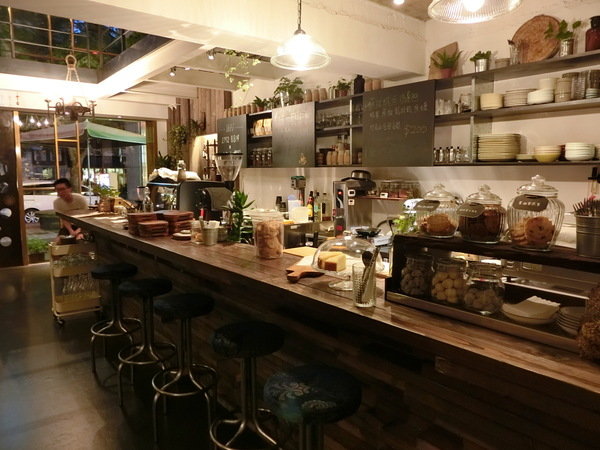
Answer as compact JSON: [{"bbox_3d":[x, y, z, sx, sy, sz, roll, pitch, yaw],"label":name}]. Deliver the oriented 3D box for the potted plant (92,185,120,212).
[{"bbox_3d":[-2.330,-0.317,5.218,0.280,0.317,0.300,-6,9,-39],"label":"potted plant"}]

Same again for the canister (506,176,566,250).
[{"bbox_3d":[0.720,-0.041,1.319,0.153,0.221,0.153,-6,9,-39],"label":"canister"}]

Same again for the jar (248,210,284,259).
[{"bbox_3d":[-0.189,0.050,2.394,0.172,0.250,0.172,0,7,0],"label":"jar"}]

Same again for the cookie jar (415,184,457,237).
[{"bbox_3d":[0.516,-0.056,1.608,0.148,0.194,0.148,0,7,0],"label":"cookie jar"}]

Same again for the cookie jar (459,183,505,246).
[{"bbox_3d":[0.619,-0.041,1.459,0.148,0.188,0.148,0,7,0],"label":"cookie jar"}]

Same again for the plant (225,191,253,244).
[{"bbox_3d":[-0.423,-0.065,3.029,0.190,0.335,0.190,0,7,0],"label":"plant"}]

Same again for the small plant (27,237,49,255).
[{"bbox_3d":[-4.574,0.375,7.550,0.320,0.340,0.340,-6,9,-39],"label":"small plant"}]

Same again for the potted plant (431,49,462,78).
[{"bbox_3d":[1.021,-1.095,2.995,0.200,0.210,0.215,-6,9,-39],"label":"potted plant"}]

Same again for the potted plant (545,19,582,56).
[{"bbox_3d":[1.525,-1.082,2.507,0.170,0.214,0.185,-6,9,-39],"label":"potted plant"}]

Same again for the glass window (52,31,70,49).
[{"bbox_3d":[-3.754,-2.921,6.853,0.275,0.250,0.040,-6,9,-39],"label":"glass window"}]

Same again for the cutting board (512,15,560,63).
[{"bbox_3d":[1.421,-1.111,2.603,0.035,0.305,0.280,10,-1,-40],"label":"cutting board"}]

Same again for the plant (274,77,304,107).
[{"bbox_3d":[-0.098,-1.298,4.319,0.270,0.300,0.310,-6,9,-39],"label":"plant"}]

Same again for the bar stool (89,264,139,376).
[{"bbox_3d":[-1.397,0.705,3.315,0.355,0.750,0.355,-1,7,-9],"label":"bar stool"}]

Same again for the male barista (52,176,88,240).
[{"bbox_3d":[-2.860,0.112,5.443,0.500,1.340,0.500,-2,7,-18],"label":"male barista"}]

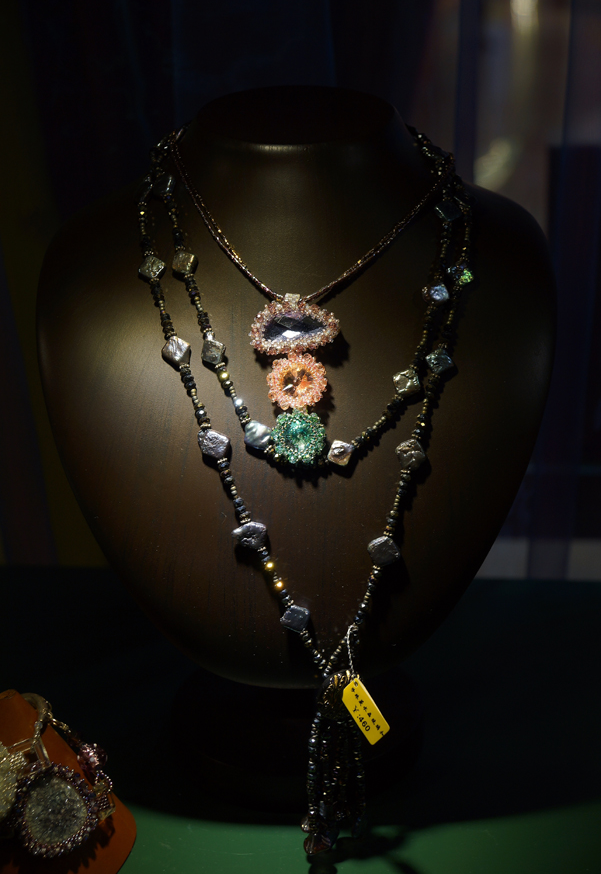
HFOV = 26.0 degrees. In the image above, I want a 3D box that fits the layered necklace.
[{"bbox_3d":[0.003,0.028,0.667,0.160,0.330,0.180,0,26,0],"label":"layered necklace"}]

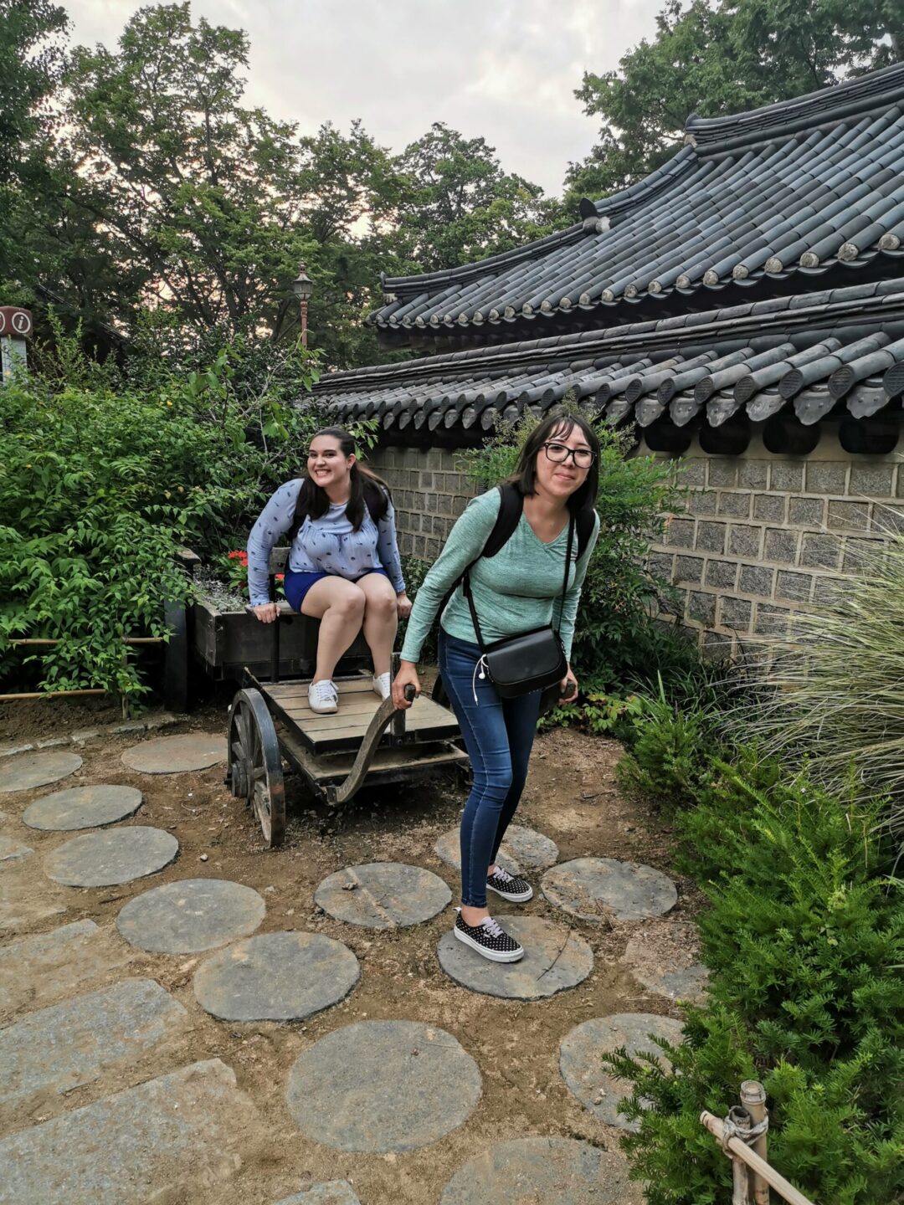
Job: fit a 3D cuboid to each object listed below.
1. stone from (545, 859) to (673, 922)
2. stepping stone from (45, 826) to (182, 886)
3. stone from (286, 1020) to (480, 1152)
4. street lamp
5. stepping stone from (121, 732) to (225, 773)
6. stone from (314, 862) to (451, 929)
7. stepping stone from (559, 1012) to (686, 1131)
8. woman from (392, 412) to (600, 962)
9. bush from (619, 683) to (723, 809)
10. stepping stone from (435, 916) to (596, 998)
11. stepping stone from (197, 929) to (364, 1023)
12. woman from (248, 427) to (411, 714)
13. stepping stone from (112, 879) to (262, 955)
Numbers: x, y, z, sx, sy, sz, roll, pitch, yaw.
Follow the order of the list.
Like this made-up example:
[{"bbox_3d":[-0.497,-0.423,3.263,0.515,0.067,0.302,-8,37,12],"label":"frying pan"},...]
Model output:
[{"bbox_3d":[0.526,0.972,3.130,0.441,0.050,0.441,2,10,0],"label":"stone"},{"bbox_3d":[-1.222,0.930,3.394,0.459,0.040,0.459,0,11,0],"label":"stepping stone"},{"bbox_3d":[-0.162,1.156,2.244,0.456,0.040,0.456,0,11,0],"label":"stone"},{"bbox_3d":[-2.708,-4.014,17.412,0.370,4.361,0.370,0,11,0],"label":"street lamp"},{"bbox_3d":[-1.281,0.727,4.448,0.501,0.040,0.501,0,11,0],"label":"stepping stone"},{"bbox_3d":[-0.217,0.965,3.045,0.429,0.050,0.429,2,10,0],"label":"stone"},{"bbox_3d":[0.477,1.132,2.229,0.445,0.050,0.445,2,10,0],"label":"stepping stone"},{"bbox_3d":[0.143,0.240,2.780,0.510,1.560,0.628,-6,12,-28],"label":"woman"},{"bbox_3d":[0.899,0.559,4.047,0.420,0.460,0.420,1,10,0],"label":"bush"},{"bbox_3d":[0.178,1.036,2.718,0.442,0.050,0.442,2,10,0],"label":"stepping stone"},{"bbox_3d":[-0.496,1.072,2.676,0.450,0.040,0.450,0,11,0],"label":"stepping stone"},{"bbox_3d":[-0.466,-0.173,3.923,0.687,1.089,0.667,-4,12,-22],"label":"woman"},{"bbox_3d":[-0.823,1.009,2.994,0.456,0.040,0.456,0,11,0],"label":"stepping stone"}]

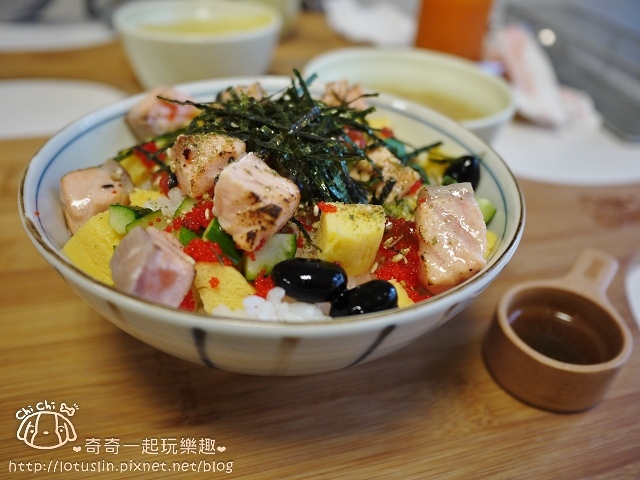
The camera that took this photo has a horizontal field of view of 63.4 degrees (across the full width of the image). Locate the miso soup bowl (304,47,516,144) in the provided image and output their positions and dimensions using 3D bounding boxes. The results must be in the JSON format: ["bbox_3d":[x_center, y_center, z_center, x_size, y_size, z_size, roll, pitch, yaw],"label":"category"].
[{"bbox_3d":[0.050,-0.068,0.330,0.129,0.066,0.129,3,37,-2],"label":"miso soup bowl"}]

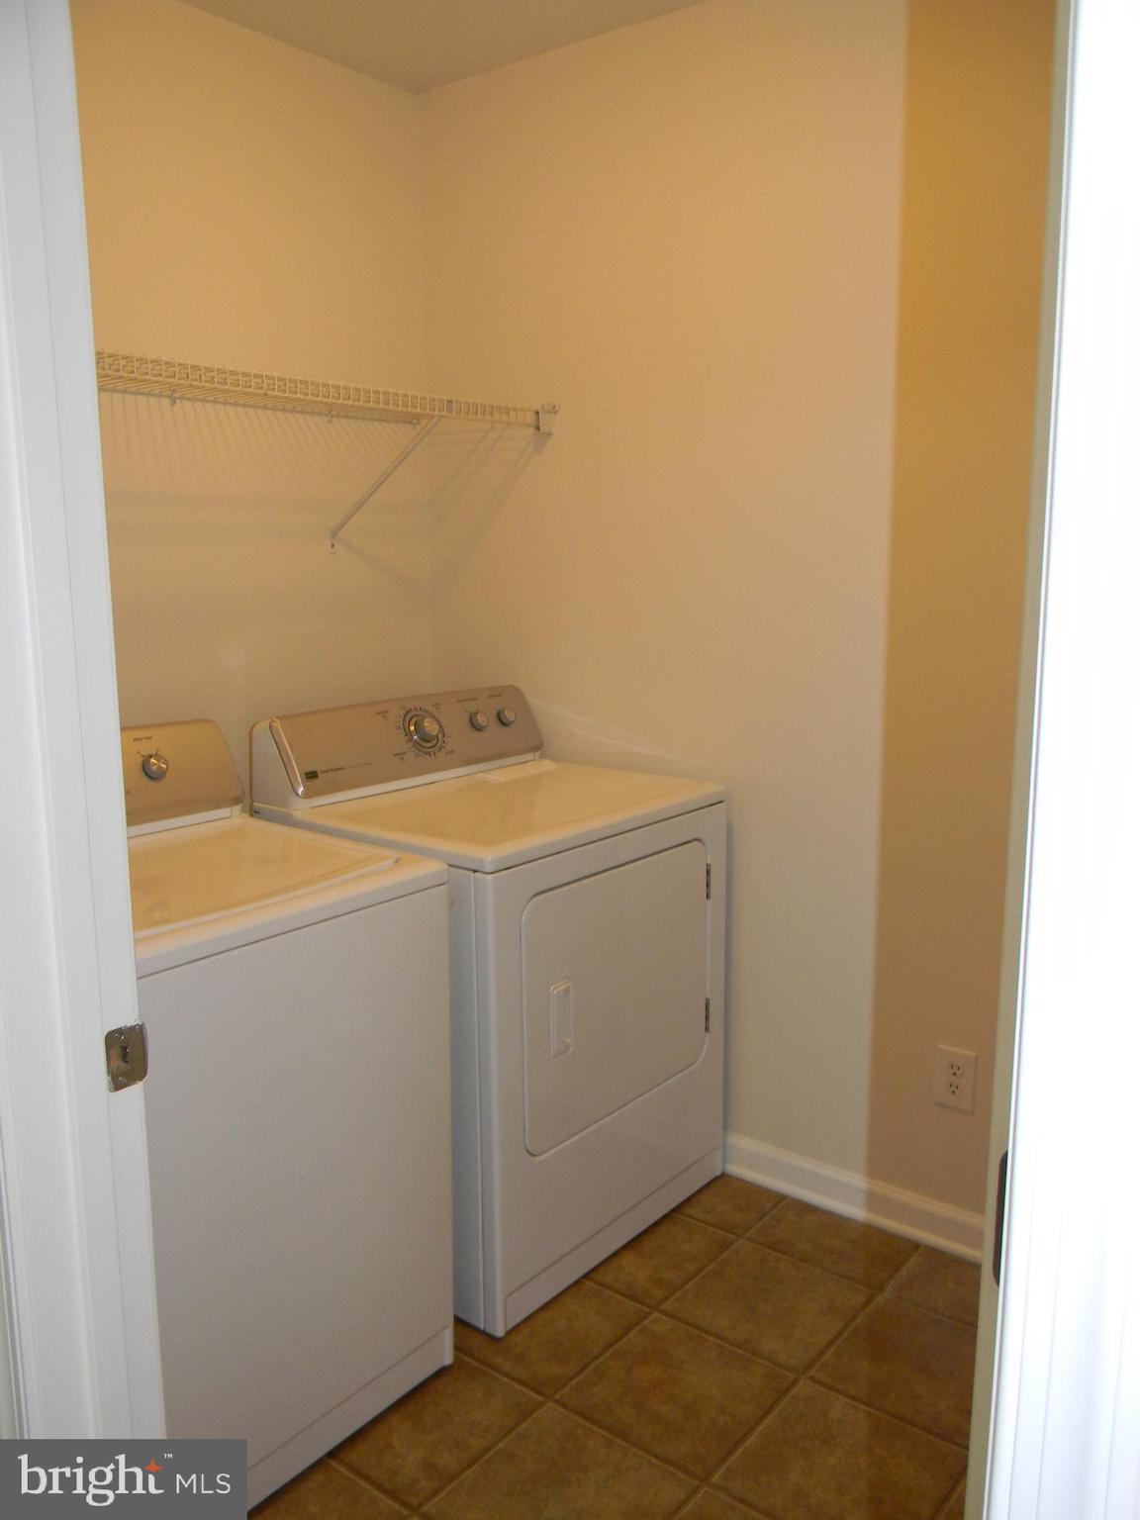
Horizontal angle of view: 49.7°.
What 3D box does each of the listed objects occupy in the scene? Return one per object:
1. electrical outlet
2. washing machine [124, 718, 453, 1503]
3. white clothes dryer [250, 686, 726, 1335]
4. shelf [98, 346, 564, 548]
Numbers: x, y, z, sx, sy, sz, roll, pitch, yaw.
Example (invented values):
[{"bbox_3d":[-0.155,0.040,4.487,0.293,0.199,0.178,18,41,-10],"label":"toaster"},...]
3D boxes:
[{"bbox_3d":[0.747,0.621,2.386,0.073,0.117,0.009,7,13,38],"label":"electrical outlet"},{"bbox_3d":[-0.670,0.537,2.002,0.668,1.085,0.683,8,13,39],"label":"washing machine"},{"bbox_3d":[-0.157,0.430,2.601,0.673,1.075,0.730,8,13,39],"label":"white clothes dryer"},{"bbox_3d":[-0.706,-0.552,2.290,0.399,0.307,1.638,7,13,38],"label":"shelf"}]

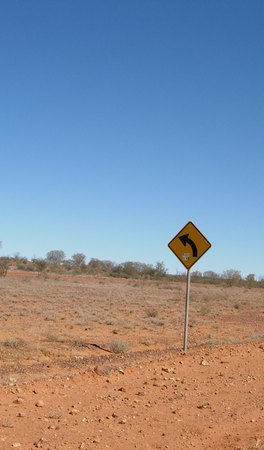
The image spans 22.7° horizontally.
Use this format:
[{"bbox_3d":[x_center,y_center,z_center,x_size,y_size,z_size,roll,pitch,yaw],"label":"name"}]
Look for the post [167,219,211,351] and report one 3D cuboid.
[{"bbox_3d":[1.183,1.301,13.820,1.030,2.750,0.080,0,-5,32],"label":"post"}]

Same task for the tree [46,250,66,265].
[{"bbox_3d":[-14.901,6.414,130.000,3.947,2.763,3.750,3,-4,0],"label":"tree"}]

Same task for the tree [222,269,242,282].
[{"bbox_3d":[18.309,9.200,120.000,3.644,2.550,3.461,3,-4,0],"label":"tree"}]

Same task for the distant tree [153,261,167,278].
[{"bbox_3d":[5.010,8.107,120.000,2.474,3.279,2.276,2,-5,3],"label":"distant tree"}]

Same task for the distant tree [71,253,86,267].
[{"bbox_3d":[-10.559,6.809,130.000,3.158,2.763,3.000,3,-4,0],"label":"distant tree"}]

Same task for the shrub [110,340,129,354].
[{"bbox_3d":[-0.250,2.455,13.200,0.428,0.261,0.393,3,-5,-1],"label":"shrub"}]

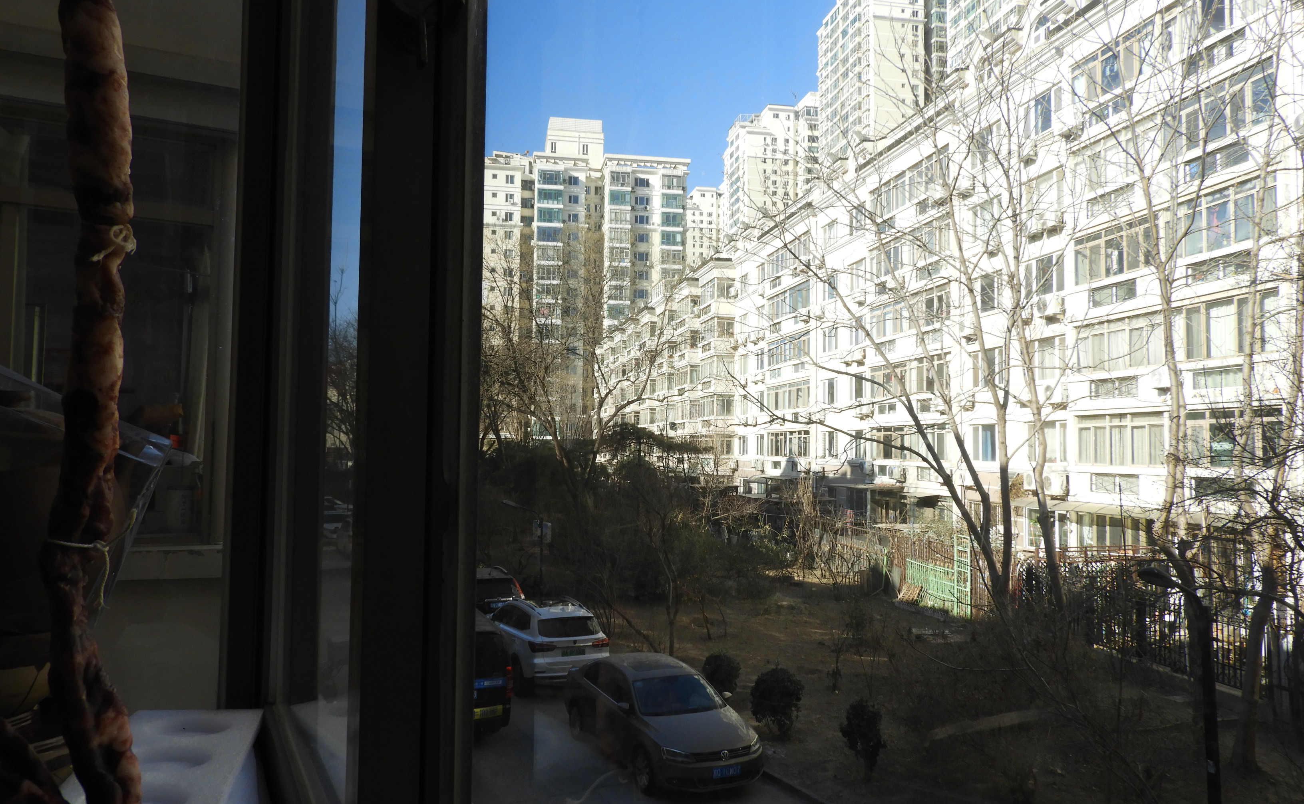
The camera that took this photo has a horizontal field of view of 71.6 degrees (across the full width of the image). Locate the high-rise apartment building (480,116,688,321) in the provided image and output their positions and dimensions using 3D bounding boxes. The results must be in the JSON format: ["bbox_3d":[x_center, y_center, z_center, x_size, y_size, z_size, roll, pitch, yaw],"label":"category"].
[{"bbox_3d":[-11.787,-15.549,144.858,33.000,55.000,18.000,1,-3,-12],"label":"high-rise apartment building"}]

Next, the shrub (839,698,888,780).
[{"bbox_3d":[3.016,4.807,12.902,0.670,1.150,0.640,1,-3,0],"label":"shrub"}]

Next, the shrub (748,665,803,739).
[{"bbox_3d":[2.020,4.871,14.619,0.890,1.180,0.860,1,-3,0],"label":"shrub"}]

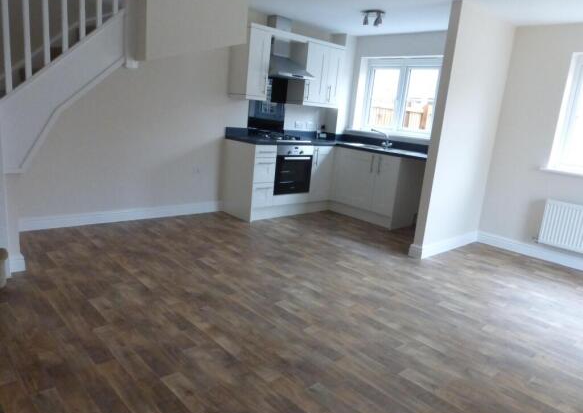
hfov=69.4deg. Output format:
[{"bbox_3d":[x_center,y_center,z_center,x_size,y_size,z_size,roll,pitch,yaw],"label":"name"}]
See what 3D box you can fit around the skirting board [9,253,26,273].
[{"bbox_3d":[-1.908,0.388,2.933,0.100,0.135,0.020,-6,17,-43],"label":"skirting board"}]

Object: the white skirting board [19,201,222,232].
[{"bbox_3d":[-1.662,0.085,4.462,2.230,0.130,0.020,-6,17,-43],"label":"white skirting board"}]

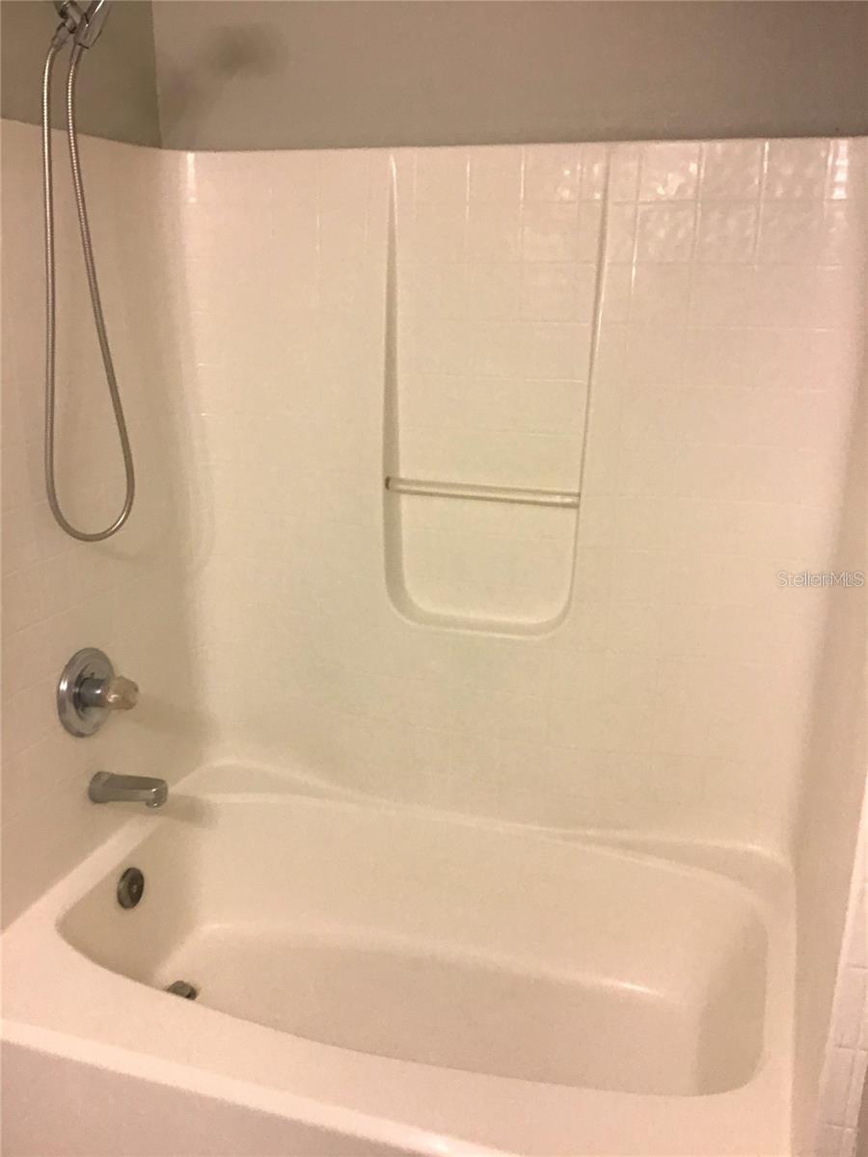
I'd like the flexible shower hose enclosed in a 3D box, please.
[{"bbox_3d":[-0.608,-0.461,1.804,0.090,0.812,0.180,5,15,15],"label":"flexible shower hose"}]

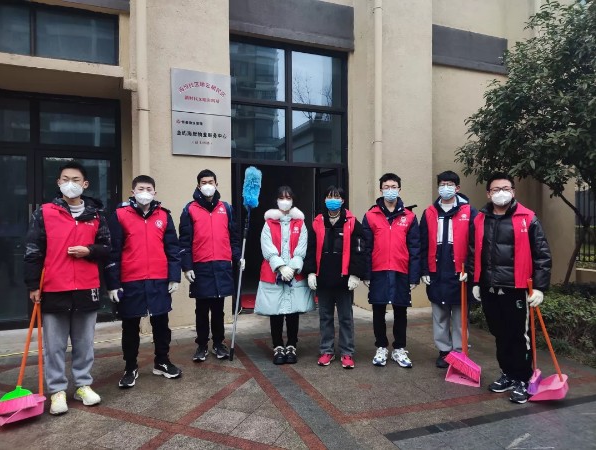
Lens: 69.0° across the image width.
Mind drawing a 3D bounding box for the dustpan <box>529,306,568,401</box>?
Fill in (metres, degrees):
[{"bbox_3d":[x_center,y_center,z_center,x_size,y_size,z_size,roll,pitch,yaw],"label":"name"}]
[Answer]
[{"bbox_3d":[1.896,0.858,3.276,0.260,0.840,0.250,0,1,1],"label":"dustpan"}]

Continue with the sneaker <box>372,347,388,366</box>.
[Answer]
[{"bbox_3d":[0.788,1.216,4.078,0.110,0.130,0.290,0,2,20],"label":"sneaker"}]

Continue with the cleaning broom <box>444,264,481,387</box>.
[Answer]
[{"bbox_3d":[1.408,0.823,3.610,0.270,0.930,0.270,1,2,31],"label":"cleaning broom"}]

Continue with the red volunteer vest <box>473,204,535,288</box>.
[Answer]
[{"bbox_3d":[1.608,0.168,3.390,0.450,0.660,0.310,1,2,34],"label":"red volunteer vest"}]

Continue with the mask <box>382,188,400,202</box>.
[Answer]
[{"bbox_3d":[0.850,-0.271,3.960,0.150,0.120,0.085,0,1,13],"label":"mask"}]

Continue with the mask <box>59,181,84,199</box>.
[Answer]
[{"bbox_3d":[-1.633,-0.251,3.130,0.150,0.125,0.100,-1,2,-17],"label":"mask"}]

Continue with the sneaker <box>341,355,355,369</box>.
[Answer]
[{"bbox_3d":[0.459,1.230,4.019,0.100,0.110,0.260,-1,2,-5],"label":"sneaker"}]

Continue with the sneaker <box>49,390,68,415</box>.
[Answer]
[{"bbox_3d":[-1.703,1.250,3.092,0.107,0.115,0.287,-1,2,-30],"label":"sneaker"}]

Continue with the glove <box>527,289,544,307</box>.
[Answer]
[{"bbox_3d":[1.770,0.544,3.230,0.110,0.135,0.110,1,2,37],"label":"glove"}]

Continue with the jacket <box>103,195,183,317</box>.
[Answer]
[{"bbox_3d":[-1.321,0.280,3.680,0.620,1.010,0.380,-1,2,-21],"label":"jacket"}]

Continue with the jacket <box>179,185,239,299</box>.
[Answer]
[{"bbox_3d":[-0.865,0.169,4.234,0.594,1.044,0.360,-1,1,-9],"label":"jacket"}]

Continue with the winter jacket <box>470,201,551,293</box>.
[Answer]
[{"bbox_3d":[1.641,0.152,3.370,0.560,0.680,0.340,1,2,36],"label":"winter jacket"}]

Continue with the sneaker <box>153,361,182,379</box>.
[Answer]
[{"bbox_3d":[-1.118,1.232,3.708,0.287,0.115,0.107,0,2,30],"label":"sneaker"}]

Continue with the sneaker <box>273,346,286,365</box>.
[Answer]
[{"bbox_3d":[-0.175,1.226,4.128,0.100,0.120,0.260,0,2,0],"label":"sneaker"}]

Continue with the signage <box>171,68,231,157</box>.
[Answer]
[{"bbox_3d":[-1.159,-1.334,5.229,0.709,1.012,0.030,-1,1,-22],"label":"signage"}]

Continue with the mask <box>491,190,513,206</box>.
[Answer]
[{"bbox_3d":[1.519,-0.197,3.226,0.155,0.115,0.095,0,1,21],"label":"mask"}]

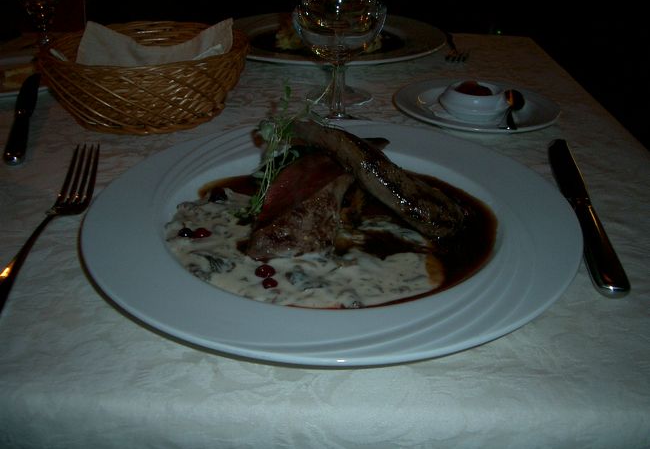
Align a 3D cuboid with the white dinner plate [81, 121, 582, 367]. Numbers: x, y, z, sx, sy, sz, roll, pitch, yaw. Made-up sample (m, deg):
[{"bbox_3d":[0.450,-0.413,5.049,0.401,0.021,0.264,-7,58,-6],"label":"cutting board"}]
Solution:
[{"bbox_3d":[0.004,-0.001,0.425,0.304,0.027,0.304,0,29,0],"label":"white dinner plate"}]

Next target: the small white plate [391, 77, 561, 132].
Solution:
[{"bbox_3d":[0.144,-0.108,0.625,0.155,0.020,0.155,0,29,0],"label":"small white plate"}]

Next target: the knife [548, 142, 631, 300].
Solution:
[{"bbox_3d":[0.183,-0.017,0.471,0.021,0.011,0.234,5,29,8],"label":"knife"}]

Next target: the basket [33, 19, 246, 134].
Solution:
[{"bbox_3d":[-0.166,-0.139,0.622,0.194,0.073,0.184,1,29,0],"label":"basket"}]

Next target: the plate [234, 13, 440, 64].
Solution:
[{"bbox_3d":[0.005,-0.229,0.833,0.296,0.027,0.296,0,29,0],"label":"plate"}]

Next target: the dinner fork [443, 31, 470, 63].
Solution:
[{"bbox_3d":[0.163,-0.251,0.880,0.025,0.021,0.201,1,29,2],"label":"dinner fork"}]

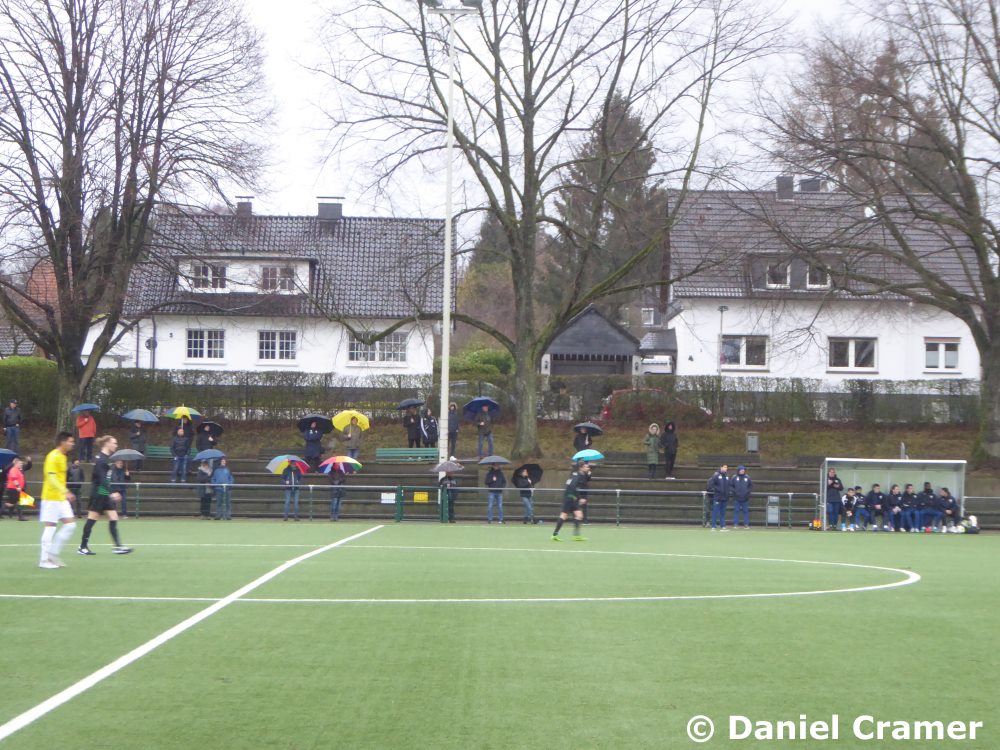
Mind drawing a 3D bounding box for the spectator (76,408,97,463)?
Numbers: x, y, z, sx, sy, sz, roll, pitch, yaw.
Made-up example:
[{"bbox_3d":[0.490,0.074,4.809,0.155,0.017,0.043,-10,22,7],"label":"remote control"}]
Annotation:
[{"bbox_3d":[-13.010,1.904,76.300,0.600,1.682,0.420,1,-2,-8],"label":"spectator"}]

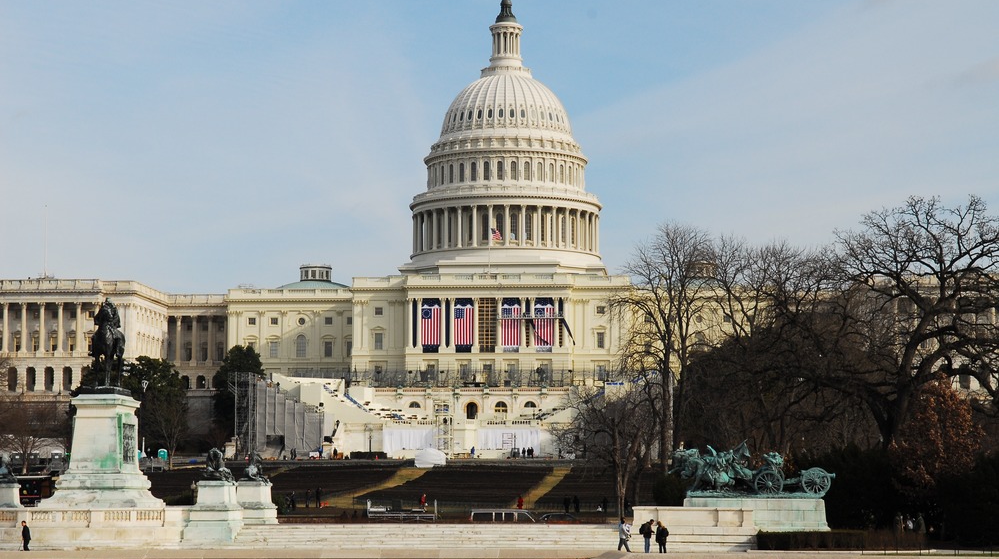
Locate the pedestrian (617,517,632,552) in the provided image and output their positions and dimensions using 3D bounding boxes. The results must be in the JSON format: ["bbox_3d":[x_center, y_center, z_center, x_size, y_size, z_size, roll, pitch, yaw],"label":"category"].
[{"bbox_3d":[6.332,12.850,114.500,0.680,1.760,0.550,-1,-5,7],"label":"pedestrian"}]

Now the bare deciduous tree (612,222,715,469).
[{"bbox_3d":[19.578,7.998,272.000,11.900,29.200,11.600,0,-5,0],"label":"bare deciduous tree"}]

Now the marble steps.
[{"bbox_3d":[-3.697,13.212,117.000,20.000,1.270,3.000,0,-5,4],"label":"marble steps"}]

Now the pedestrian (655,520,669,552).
[{"bbox_3d":[8.134,12.875,113.700,0.550,1.660,0.550,5,-8,-44],"label":"pedestrian"}]

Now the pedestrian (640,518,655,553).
[{"bbox_3d":[7.380,12.850,113.700,0.700,1.740,0.550,0,-5,3],"label":"pedestrian"}]

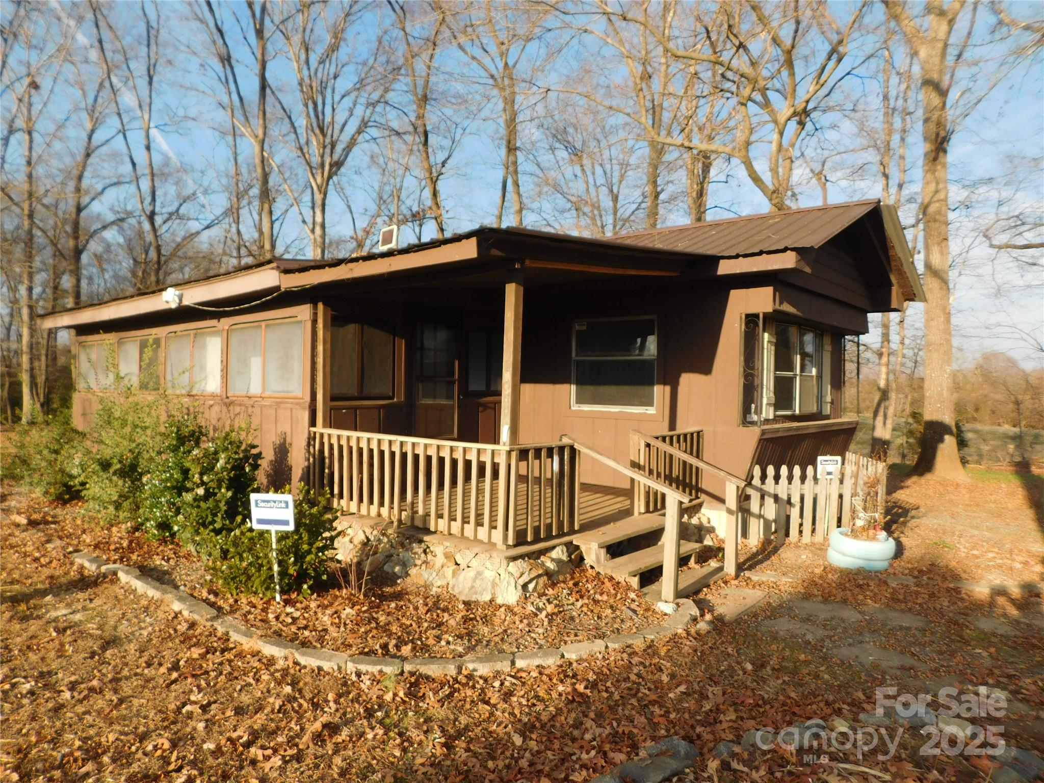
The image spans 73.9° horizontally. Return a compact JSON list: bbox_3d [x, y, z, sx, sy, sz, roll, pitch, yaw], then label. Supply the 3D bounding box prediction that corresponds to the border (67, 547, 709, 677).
[{"bbox_3d":[-1.576,1.546,4.968,5.690,0.130,1.740,1,0,13],"label":"border"}]

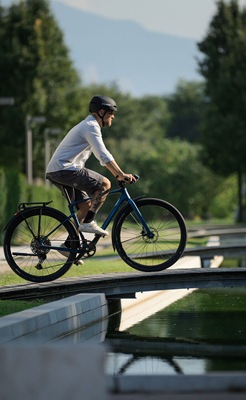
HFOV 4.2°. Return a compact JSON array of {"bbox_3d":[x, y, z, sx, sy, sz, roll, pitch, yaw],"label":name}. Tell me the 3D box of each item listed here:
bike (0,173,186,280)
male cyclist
[{"bbox_3d":[-0.310,0.250,32.000,1.770,0.980,0.640,-5,0,3],"label":"bike"},{"bbox_3d":[-0.310,-0.200,32.000,0.880,1.570,0.550,0,0,3],"label":"male cyclist"}]

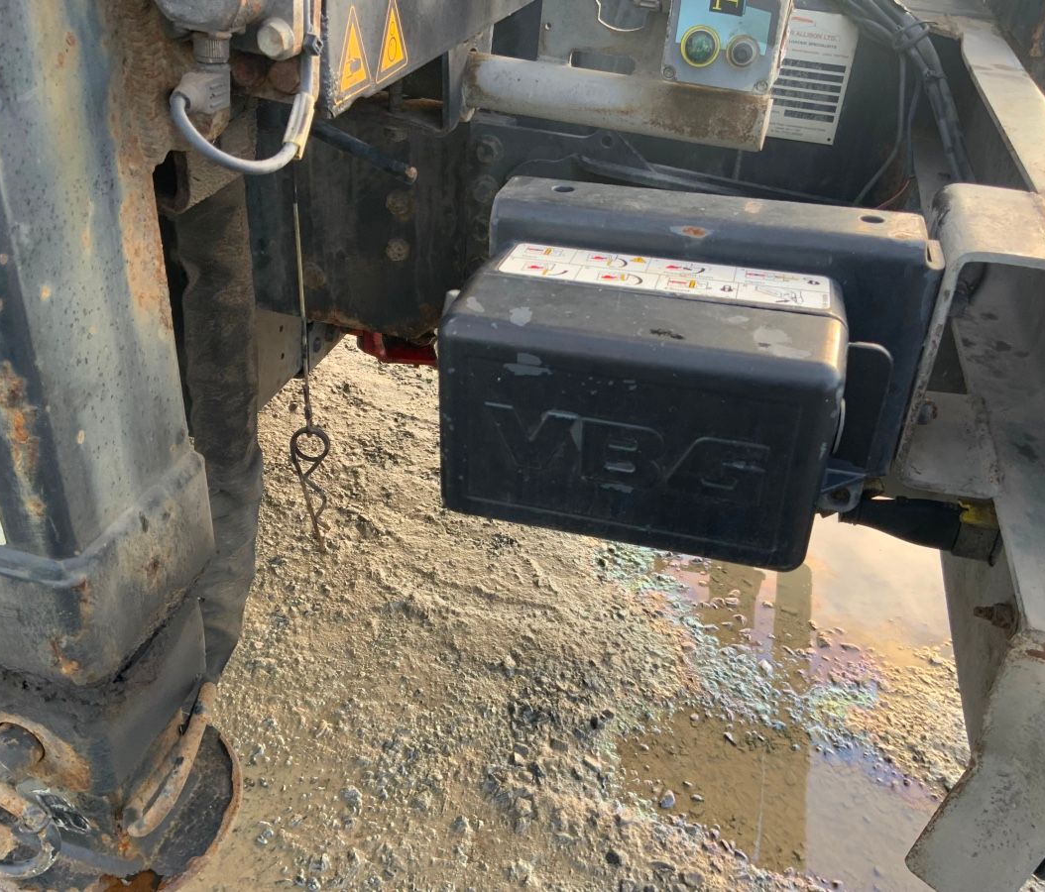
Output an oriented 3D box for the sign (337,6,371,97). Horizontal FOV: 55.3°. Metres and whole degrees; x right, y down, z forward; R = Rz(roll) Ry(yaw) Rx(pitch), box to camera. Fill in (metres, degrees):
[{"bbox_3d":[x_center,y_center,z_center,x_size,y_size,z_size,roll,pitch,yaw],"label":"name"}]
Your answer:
[{"bbox_3d":[-0.105,-0.246,0.620,0.002,0.053,0.060,8,30,12],"label":"sign"}]

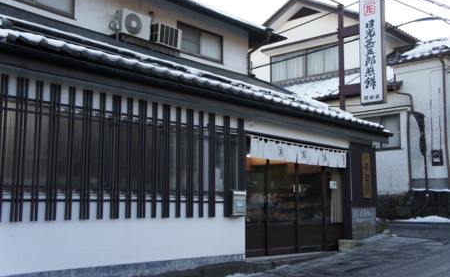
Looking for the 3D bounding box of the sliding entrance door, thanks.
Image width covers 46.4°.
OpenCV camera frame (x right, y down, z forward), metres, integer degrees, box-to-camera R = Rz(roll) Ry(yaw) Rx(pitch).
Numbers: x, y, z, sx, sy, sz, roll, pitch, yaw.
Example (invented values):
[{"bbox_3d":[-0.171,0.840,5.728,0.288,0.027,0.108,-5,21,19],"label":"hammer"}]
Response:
[{"bbox_3d":[1.370,1.160,9.920,0.100,1.960,3.270,-6,-10,41],"label":"sliding entrance door"}]

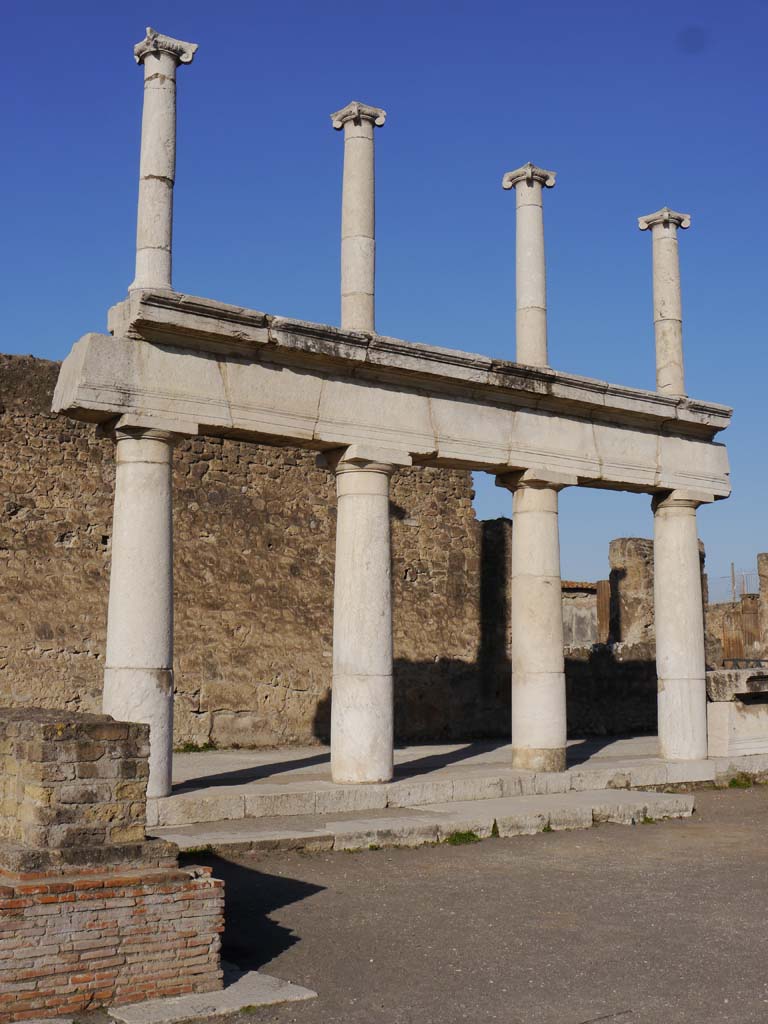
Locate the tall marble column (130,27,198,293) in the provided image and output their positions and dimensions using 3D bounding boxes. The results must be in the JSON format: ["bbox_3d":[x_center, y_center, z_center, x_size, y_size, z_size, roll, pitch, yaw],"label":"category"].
[{"bbox_3d":[-2.347,-3.556,13.672,0.517,2.904,0.517,6,-9,-39],"label":"tall marble column"}]

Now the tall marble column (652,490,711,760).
[{"bbox_3d":[4.146,1.600,18.298,0.734,3.699,0.734,0,-7,0],"label":"tall marble column"}]

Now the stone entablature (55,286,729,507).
[{"bbox_3d":[0.880,-1.178,15.766,10.282,1.197,1.006,6,-9,-39],"label":"stone entablature"}]

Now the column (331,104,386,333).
[{"bbox_3d":[-0.294,-3.336,15.315,0.503,2.870,0.503,6,-9,-39],"label":"column"}]

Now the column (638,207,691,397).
[{"bbox_3d":[4.119,-2.911,18.852,0.517,2.890,0.517,6,-9,-39],"label":"column"}]

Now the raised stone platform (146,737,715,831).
[{"bbox_3d":[-0.974,3.515,17.601,9.724,0.252,7.052,6,-9,-39],"label":"raised stone platform"}]

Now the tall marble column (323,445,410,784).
[{"bbox_3d":[-0.239,1.168,14.785,0.775,3.699,0.775,6,-9,-39],"label":"tall marble column"}]

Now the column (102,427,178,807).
[{"bbox_3d":[-2.432,0.959,13.027,0.734,3.686,0.734,0,-7,0],"label":"column"}]

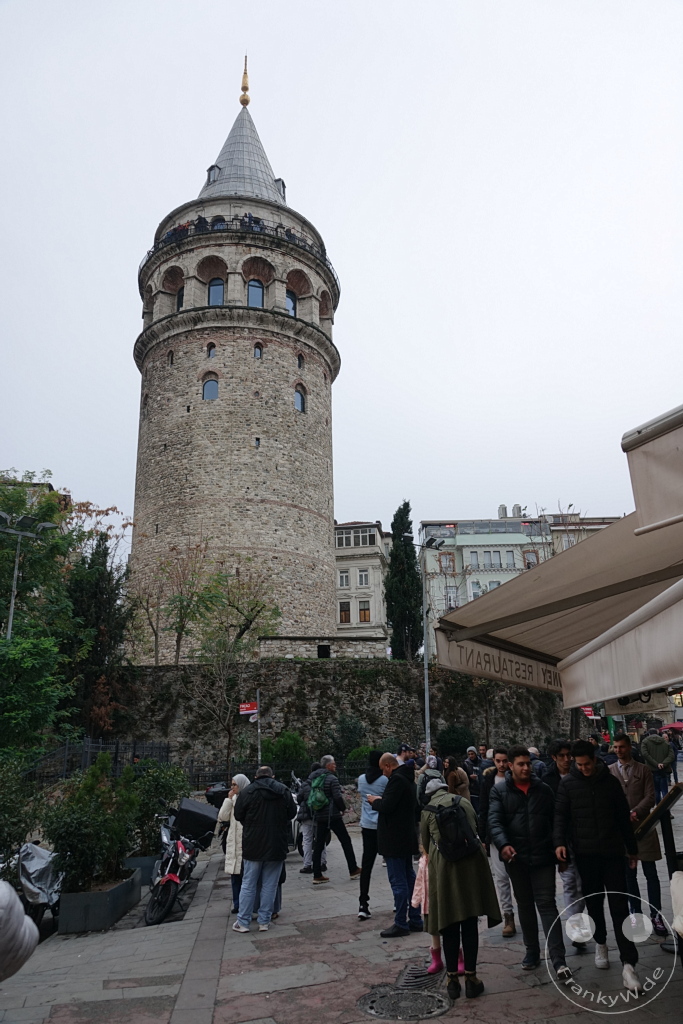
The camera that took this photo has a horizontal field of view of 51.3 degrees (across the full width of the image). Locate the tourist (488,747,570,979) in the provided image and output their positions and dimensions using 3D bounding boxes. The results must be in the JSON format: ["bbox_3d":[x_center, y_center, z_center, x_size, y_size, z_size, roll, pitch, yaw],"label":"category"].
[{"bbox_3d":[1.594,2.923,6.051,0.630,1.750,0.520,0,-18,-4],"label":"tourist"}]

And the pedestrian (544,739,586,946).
[{"bbox_3d":[2.224,3.092,6.761,0.580,1.790,0.480,-3,-18,5],"label":"pedestrian"}]

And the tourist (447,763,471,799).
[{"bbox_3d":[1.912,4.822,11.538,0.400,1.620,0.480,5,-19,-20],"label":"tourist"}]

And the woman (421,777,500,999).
[{"bbox_3d":[0.907,3.045,5.944,0.640,1.530,0.640,3,-18,-14],"label":"woman"}]

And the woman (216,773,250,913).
[{"bbox_3d":[-1.329,4.224,9.129,0.550,1.630,0.450,-14,-22,35],"label":"woman"}]

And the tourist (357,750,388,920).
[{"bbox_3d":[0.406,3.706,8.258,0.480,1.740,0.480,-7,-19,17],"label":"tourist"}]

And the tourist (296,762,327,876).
[{"bbox_3d":[-0.450,5.023,11.702,0.520,1.700,0.420,9,-21,-29],"label":"tourist"}]

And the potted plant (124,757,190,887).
[{"bbox_3d":[-2.926,5.097,11.780,1.050,1.760,1.050,-2,-18,0],"label":"potted plant"}]

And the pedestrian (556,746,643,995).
[{"bbox_3d":[2.076,2.783,5.726,0.630,1.770,0.520,-4,-18,8],"label":"pedestrian"}]

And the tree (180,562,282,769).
[{"bbox_3d":[-5.327,7.756,34.927,4.600,11.050,4.400,-1,-18,0],"label":"tree"}]

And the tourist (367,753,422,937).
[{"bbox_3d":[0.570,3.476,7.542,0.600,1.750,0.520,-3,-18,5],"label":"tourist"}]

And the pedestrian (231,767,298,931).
[{"bbox_3d":[-0.890,3.864,8.271,0.680,1.700,0.420,0,-18,-4],"label":"pedestrian"}]

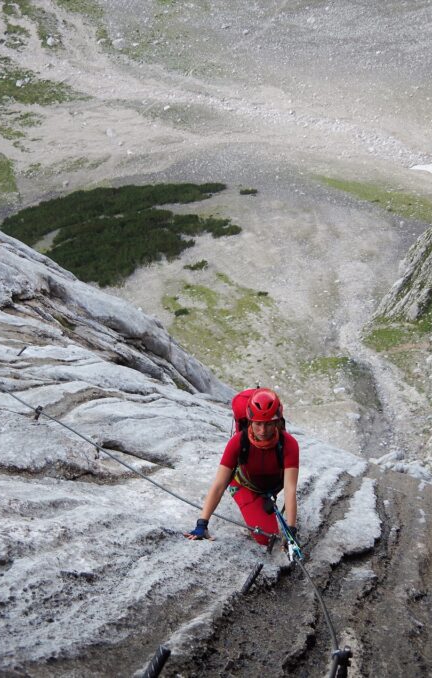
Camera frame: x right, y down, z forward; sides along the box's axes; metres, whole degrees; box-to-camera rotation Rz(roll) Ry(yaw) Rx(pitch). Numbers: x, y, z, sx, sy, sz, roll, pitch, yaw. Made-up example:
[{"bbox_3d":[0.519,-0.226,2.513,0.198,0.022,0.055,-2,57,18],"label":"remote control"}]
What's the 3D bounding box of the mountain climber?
[{"bbox_3d":[0.190,0.930,4.950,0.700,1.500,0.850,-3,37,-5],"label":"mountain climber"}]

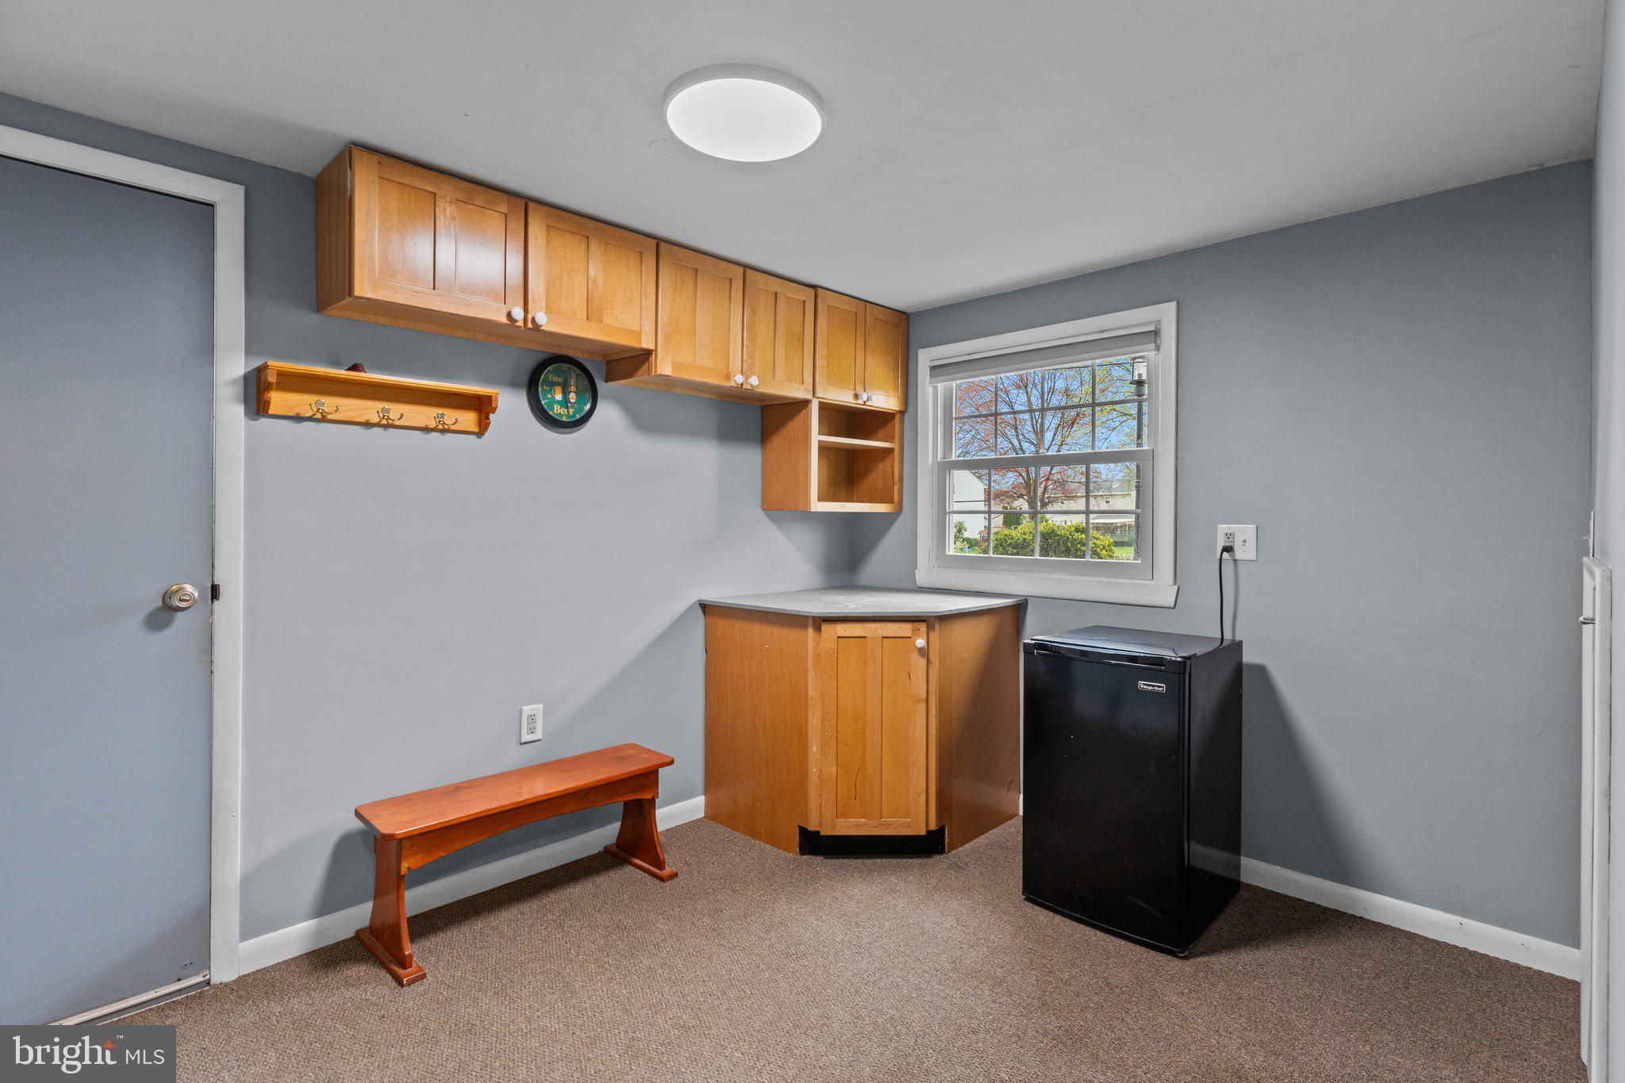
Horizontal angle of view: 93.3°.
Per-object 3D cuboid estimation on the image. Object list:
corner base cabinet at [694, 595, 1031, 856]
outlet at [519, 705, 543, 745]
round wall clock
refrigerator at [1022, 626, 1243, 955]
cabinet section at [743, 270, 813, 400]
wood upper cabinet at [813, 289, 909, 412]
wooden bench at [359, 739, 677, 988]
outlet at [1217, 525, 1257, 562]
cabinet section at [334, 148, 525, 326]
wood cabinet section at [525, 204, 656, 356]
[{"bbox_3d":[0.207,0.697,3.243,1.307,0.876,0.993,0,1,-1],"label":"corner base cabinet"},{"bbox_3d":[-0.959,0.626,2.625,0.010,0.124,0.076,2,2,44],"label":"outlet"},{"bbox_3d":[-0.864,-0.515,2.665,0.045,0.257,0.257,2,2,44],"label":"round wall clock"},{"bbox_3d":[1.052,0.738,2.503,0.492,0.837,0.556,2,2,43],"label":"refrigerator"},{"bbox_3d":[-0.240,-0.808,3.139,0.322,0.443,0.384,1,2,44],"label":"cabinet section"},{"bbox_3d":[0.111,-0.818,3.460,0.324,0.440,0.601,2,2,44],"label":"wood upper cabinet"},{"bbox_3d":[-0.897,0.955,2.435,0.367,0.394,0.924,2,2,44],"label":"wooden bench"},{"bbox_3d":[1.440,0.004,2.600,0.121,0.119,0.010,2,2,44],"label":"outlet"},{"bbox_3d":[-1.127,-0.823,2.227,0.322,0.379,0.460,1,2,44],"label":"cabinet section"},{"bbox_3d":[-0.806,-0.831,2.556,0.322,0.379,0.460,1,2,44],"label":"wood cabinet section"}]

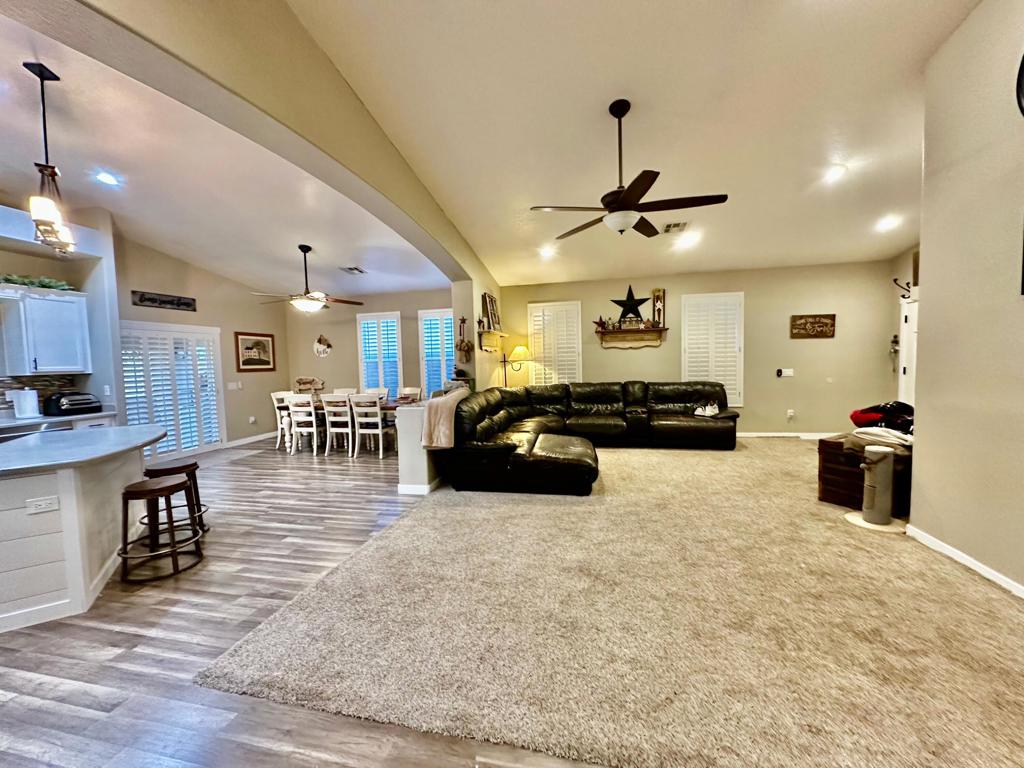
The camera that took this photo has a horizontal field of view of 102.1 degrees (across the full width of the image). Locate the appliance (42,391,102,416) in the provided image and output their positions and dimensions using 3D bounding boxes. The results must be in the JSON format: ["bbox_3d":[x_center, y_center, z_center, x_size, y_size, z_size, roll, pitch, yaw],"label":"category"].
[{"bbox_3d":[-4.954,0.231,4.680,0.260,0.225,0.370,-1,3,13],"label":"appliance"}]

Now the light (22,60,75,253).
[{"bbox_3d":[-3.511,-1.676,3.151,0.200,1.330,0.660,-4,4,-32],"label":"light"}]

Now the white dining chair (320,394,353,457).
[{"bbox_3d":[-2.662,0.625,6.552,0.460,0.970,0.500,-1,3,13],"label":"white dining chair"}]

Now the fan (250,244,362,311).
[{"bbox_3d":[-3.036,-1.540,6.122,1.600,0.959,1.600,-1,3,13],"label":"fan"}]

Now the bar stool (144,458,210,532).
[{"bbox_3d":[-2.853,0.986,3.513,0.460,0.610,0.460,-1,3,13],"label":"bar stool"}]

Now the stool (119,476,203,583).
[{"bbox_3d":[-2.496,1.010,2.940,0.460,0.610,0.460,-1,3,13],"label":"stool"}]

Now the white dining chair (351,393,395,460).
[{"bbox_3d":[-2.076,0.610,6.314,0.470,0.950,0.550,-1,3,13],"label":"white dining chair"}]

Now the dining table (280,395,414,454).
[{"bbox_3d":[-2.625,0.704,6.990,2.180,0.760,1.000,-1,3,13],"label":"dining table"}]

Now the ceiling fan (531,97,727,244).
[{"bbox_3d":[0.916,-1.748,3.302,1.500,1.060,1.500,-1,3,13],"label":"ceiling fan"}]

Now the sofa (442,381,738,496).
[{"bbox_3d":[1.385,0.547,5.660,3.540,0.970,3.290,-1,3,13],"label":"sofa"}]

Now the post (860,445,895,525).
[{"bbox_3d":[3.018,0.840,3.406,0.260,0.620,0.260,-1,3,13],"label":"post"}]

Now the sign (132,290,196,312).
[{"bbox_3d":[-5.284,-1.261,6.342,0.025,0.210,0.930,-1,3,13],"label":"sign"}]

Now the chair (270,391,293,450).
[{"bbox_3d":[-3.682,0.607,7.098,0.550,0.950,0.480,-1,3,13],"label":"chair"}]

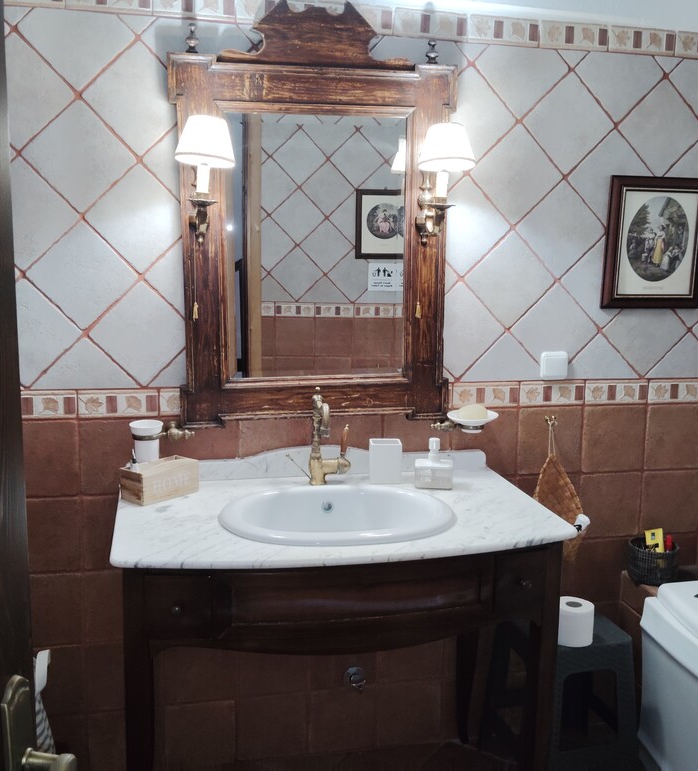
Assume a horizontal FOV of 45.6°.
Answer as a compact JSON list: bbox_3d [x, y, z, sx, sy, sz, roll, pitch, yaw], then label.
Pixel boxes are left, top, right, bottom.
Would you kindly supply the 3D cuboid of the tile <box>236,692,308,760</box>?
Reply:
[{"bbox_3d":[-0.219,0.983,2.380,0.200,0.197,0.010,-1,9,-12],"label":"tile"}]

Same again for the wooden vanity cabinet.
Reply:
[{"bbox_3d":[-0.042,0.725,2.056,0.958,0.814,0.590,-1,9,-12],"label":"wooden vanity cabinet"}]

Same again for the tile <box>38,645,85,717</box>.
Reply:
[{"bbox_3d":[-0.802,0.784,2.192,0.198,0.198,0.011,-1,8,-12],"label":"tile"}]

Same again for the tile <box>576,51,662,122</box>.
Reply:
[{"bbox_3d":[0.744,-0.863,2.292,0.198,0.198,0.011,45,-3,-15],"label":"tile"}]

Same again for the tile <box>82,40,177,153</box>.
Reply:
[{"bbox_3d":[-0.521,-0.709,2.062,0.200,0.200,0.012,-45,15,-2],"label":"tile"}]

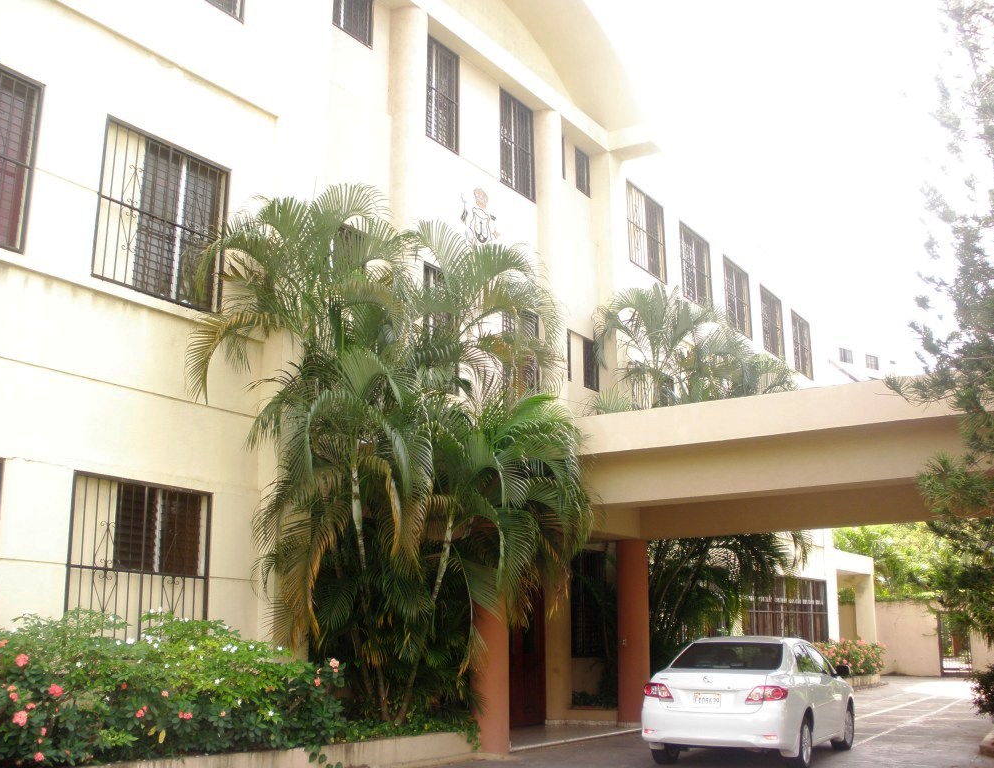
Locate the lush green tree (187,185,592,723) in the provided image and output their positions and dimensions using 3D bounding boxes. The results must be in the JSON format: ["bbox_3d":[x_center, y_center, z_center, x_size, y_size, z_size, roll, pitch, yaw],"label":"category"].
[{"bbox_3d":[-1.311,1.041,12.571,3.000,6.150,4.300,-9,-16,33],"label":"lush green tree"}]

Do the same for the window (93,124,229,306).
[{"bbox_3d":[-3.840,-1.908,12.312,0.180,1.850,1.802,-9,-16,33],"label":"window"}]

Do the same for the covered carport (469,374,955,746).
[{"bbox_3d":[3.510,2.745,14.049,7.800,4.109,5.300,-9,-16,33],"label":"covered carport"}]

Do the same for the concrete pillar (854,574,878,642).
[{"bbox_3d":[12.270,8.104,35.216,0.600,3.529,0.450,-9,-16,33],"label":"concrete pillar"}]

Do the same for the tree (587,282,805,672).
[{"bbox_3d":[3.955,2.172,20.623,3.800,7.800,5.200,-9,-16,33],"label":"tree"}]

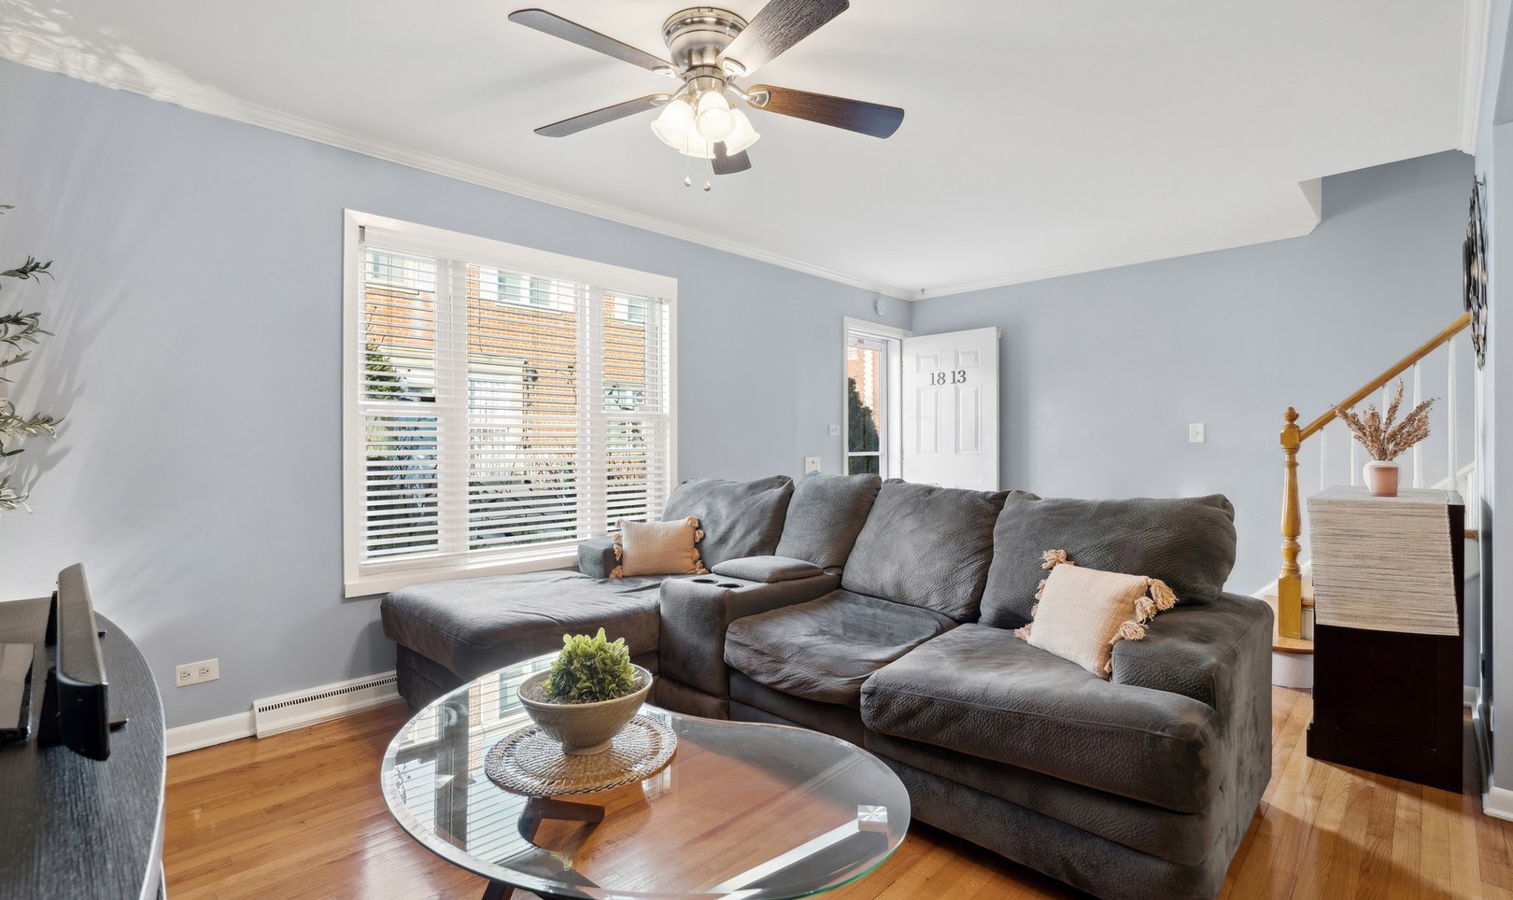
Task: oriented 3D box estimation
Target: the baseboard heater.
[{"bbox_3d":[-1.672,1.045,2.877,0.760,0.132,0.060,-1,1,-45],"label":"baseboard heater"}]

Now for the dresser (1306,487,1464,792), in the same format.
[{"bbox_3d":[2.444,0.634,2.602,0.935,0.923,0.386,-1,1,-45],"label":"dresser"}]

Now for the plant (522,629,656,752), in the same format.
[{"bbox_3d":[-0.342,0.481,1.363,0.264,0.236,0.264,0,0,0],"label":"plant"}]

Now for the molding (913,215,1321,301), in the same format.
[{"bbox_3d":[2.340,-1.325,4.913,2.760,0.060,0.055,0,0,44],"label":"molding"}]

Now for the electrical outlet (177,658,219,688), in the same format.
[{"bbox_3d":[-2.086,0.834,2.511,0.121,0.079,0.010,-1,1,-45],"label":"electrical outlet"}]

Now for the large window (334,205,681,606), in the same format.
[{"bbox_3d":[-1.123,-0.202,3.478,1.765,1.647,0.110,-1,1,-45],"label":"large window"}]

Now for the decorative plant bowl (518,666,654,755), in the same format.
[{"bbox_3d":[-0.342,0.537,1.363,0.264,0.124,0.264,0,0,0],"label":"decorative plant bowl"}]

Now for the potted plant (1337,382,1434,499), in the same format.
[{"bbox_3d":[2.480,-0.053,2.661,0.290,0.450,0.260,0,0,43],"label":"potted plant"}]

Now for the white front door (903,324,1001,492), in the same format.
[{"bbox_3d":[1.569,0.060,5.497,0.045,2.020,0.835,-1,1,-45],"label":"white front door"}]

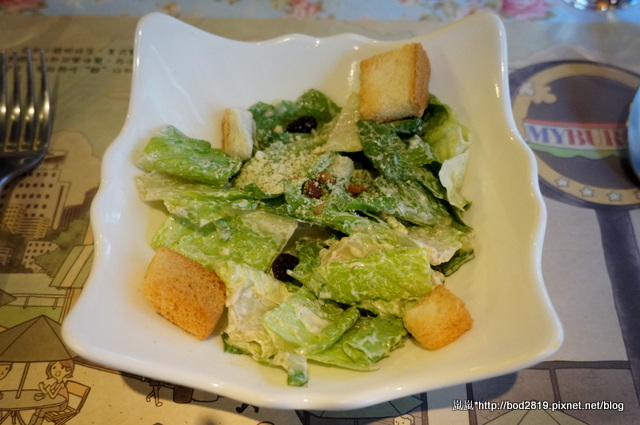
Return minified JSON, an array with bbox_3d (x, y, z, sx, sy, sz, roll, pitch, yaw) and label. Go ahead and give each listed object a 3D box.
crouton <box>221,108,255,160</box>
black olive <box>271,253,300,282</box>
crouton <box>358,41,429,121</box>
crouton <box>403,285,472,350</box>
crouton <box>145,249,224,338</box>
[{"bbox_3d":[-0.041,-0.038,0.318,0.013,0.017,0.024,2,85,-30],"label":"crouton"},{"bbox_3d":[-0.015,0.024,0.284,0.011,0.009,0.011,-14,60,-8],"label":"black olive"},{"bbox_3d":[0.038,-0.065,0.324,0.028,0.025,0.034,0,94,29],"label":"crouton"},{"bbox_3d":[0.048,0.043,0.261,0.018,0.017,0.018,39,74,21],"label":"crouton"},{"bbox_3d":[-0.056,0.034,0.267,0.028,0.020,0.021,29,65,3],"label":"crouton"}]

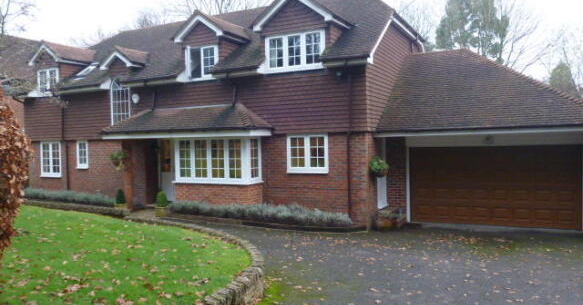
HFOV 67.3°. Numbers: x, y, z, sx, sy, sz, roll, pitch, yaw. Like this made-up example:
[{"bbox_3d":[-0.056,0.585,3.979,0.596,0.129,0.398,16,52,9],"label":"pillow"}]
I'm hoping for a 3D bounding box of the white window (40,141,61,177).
[{"bbox_3d":[-8.594,0.251,15.649,1.050,1.260,0.120,-1,0,25],"label":"white window"}]

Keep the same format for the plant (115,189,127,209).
[{"bbox_3d":[-5.527,1.487,14.150,0.390,0.640,0.390,-1,2,26],"label":"plant"}]

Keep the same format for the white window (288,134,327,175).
[{"bbox_3d":[0.425,0.044,11.405,1.150,1.000,0.120,-1,0,25],"label":"white window"}]

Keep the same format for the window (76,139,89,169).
[{"bbox_3d":[-7.122,0.078,14.954,0.510,0.950,0.120,-1,0,25],"label":"window"}]

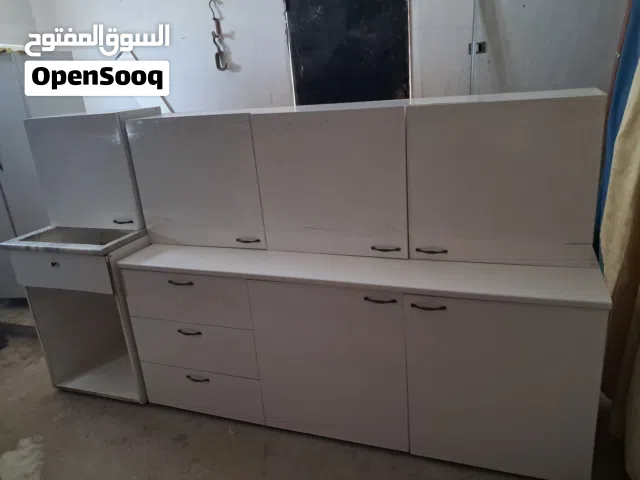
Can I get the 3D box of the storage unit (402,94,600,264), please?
[{"bbox_3d":[0.696,-0.244,1.946,0.650,0.602,0.303,3,20,21],"label":"storage unit"}]

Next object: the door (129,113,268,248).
[{"bbox_3d":[-0.547,-0.247,2.232,0.631,0.584,0.024,3,20,21],"label":"door"}]

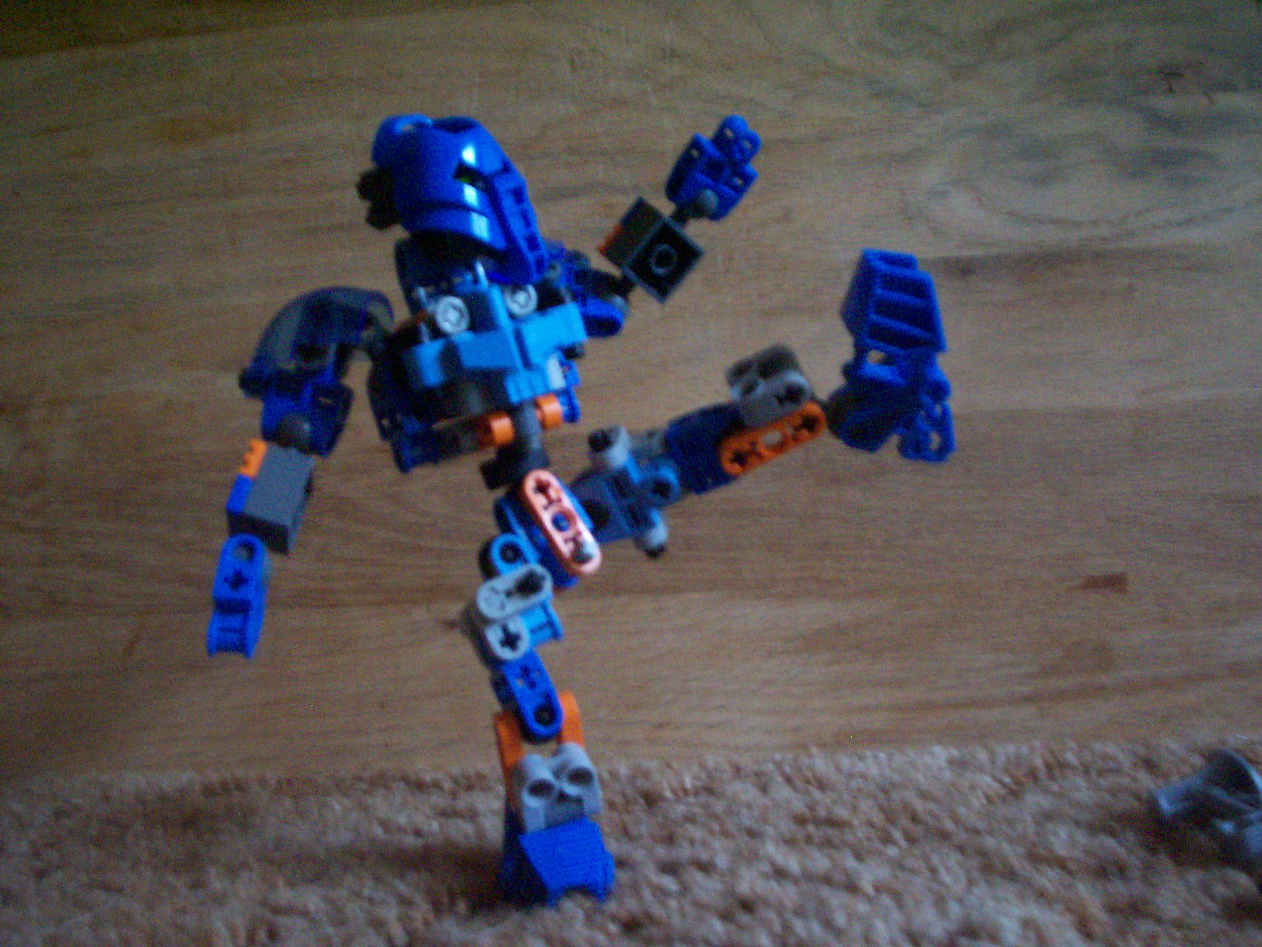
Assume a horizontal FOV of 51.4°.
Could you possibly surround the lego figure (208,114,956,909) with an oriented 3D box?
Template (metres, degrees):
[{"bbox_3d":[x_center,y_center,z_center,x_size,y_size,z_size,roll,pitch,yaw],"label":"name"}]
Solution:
[{"bbox_3d":[-0.011,0.003,0.273,0.144,0.167,0.098,-7,8,-28],"label":"lego figure"}]

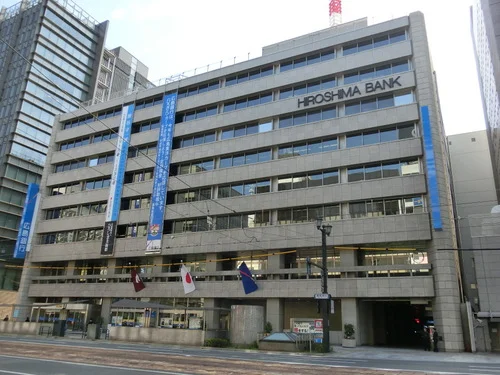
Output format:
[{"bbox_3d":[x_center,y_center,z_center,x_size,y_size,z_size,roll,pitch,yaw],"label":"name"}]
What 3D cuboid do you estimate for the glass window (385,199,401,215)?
[{"bbox_3d":[13.404,1.949,39.450,1.500,1.662,0.100,-8,-21,27],"label":"glass window"}]

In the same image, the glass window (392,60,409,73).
[{"bbox_3d":[13.751,-10.923,38.318,1.454,1.425,0.150,-8,-21,27],"label":"glass window"}]

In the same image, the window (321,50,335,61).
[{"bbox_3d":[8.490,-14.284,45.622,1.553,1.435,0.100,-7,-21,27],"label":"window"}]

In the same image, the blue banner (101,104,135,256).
[{"bbox_3d":[-16.998,-1.501,54.228,2.036,20.659,0.100,-7,-21,27],"label":"blue banner"}]

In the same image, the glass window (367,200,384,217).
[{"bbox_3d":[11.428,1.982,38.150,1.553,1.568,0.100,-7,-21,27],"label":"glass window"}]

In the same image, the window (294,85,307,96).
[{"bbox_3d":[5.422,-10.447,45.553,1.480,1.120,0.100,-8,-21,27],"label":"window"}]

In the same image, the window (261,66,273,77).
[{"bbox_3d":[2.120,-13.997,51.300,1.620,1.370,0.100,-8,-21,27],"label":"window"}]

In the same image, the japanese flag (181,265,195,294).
[{"bbox_3d":[-6.213,9.379,42.333,0.350,2.920,2.710,-7,-21,26],"label":"japanese flag"}]

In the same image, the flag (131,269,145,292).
[{"bbox_3d":[-11.525,9.566,43.182,1.615,2.328,0.400,-8,-21,27],"label":"flag"}]

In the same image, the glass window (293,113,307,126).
[{"bbox_3d":[5.030,-6.709,41.681,1.454,1.425,0.150,-8,-21,27],"label":"glass window"}]

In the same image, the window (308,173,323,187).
[{"bbox_3d":[6.445,-0.772,41.431,1.480,1.320,0.100,-8,-21,27],"label":"window"}]

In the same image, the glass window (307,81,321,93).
[{"bbox_3d":[7.262,-11.168,47.465,1.620,1.566,0.100,-8,-21,27],"label":"glass window"}]

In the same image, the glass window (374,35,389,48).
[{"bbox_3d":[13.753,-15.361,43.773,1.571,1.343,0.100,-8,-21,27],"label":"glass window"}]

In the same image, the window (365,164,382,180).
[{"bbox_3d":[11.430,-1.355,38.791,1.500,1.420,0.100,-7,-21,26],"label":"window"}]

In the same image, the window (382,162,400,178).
[{"bbox_3d":[13.220,-1.674,39.260,1.571,1.546,0.100,-8,-21,27],"label":"window"}]

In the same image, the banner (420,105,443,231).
[{"bbox_3d":[15.994,-1.927,36.880,0.622,11.756,0.100,-8,-21,27],"label":"banner"}]

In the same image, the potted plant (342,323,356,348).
[{"bbox_3d":[7.695,11.378,32.387,1.045,1.718,1.045,-8,-21,27],"label":"potted plant"}]

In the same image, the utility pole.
[{"bbox_3d":[4.817,6.155,27.344,0.950,8.600,0.800,-8,-21,27],"label":"utility pole"}]

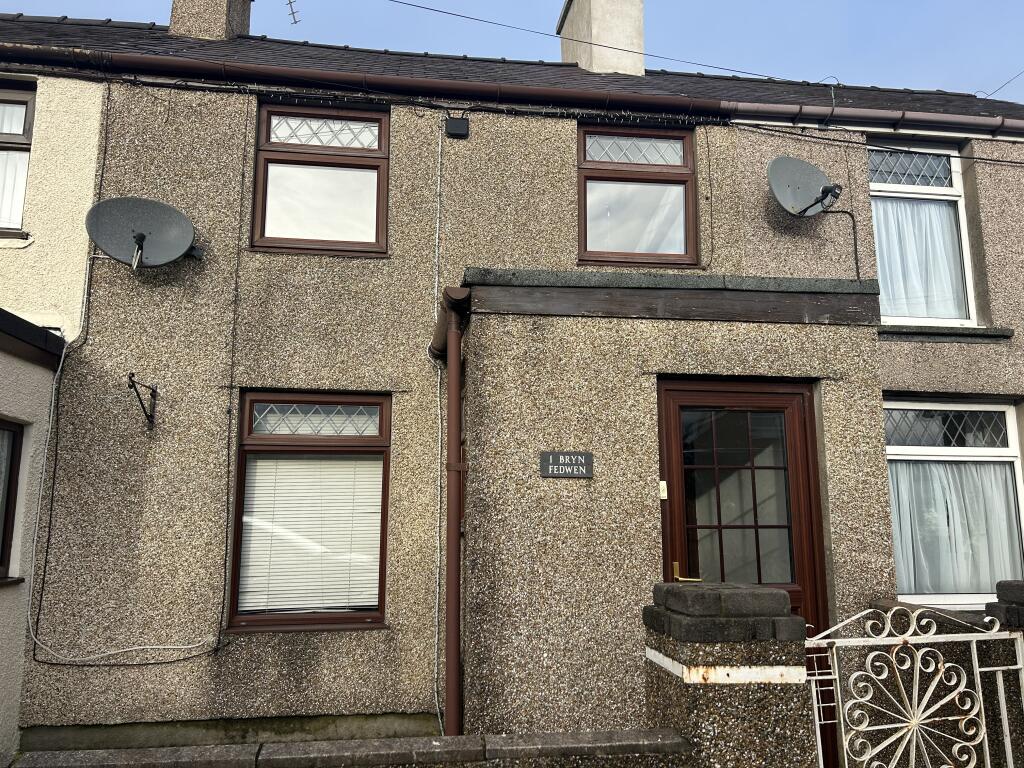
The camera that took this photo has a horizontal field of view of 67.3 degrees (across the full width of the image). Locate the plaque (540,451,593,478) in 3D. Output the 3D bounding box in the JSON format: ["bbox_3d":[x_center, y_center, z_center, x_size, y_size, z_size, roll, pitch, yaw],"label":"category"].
[{"bbox_3d":[0.279,0.410,3.885,0.266,0.131,0.015,1,-9,-7],"label":"plaque"}]

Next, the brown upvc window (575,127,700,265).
[{"bbox_3d":[0.926,-1.399,5.765,0.920,1.090,0.100,1,-9,-7],"label":"brown upvc window"}]

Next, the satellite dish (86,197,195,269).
[{"bbox_3d":[-2.328,-0.986,4.832,0.620,0.520,0.460,4,-10,-27],"label":"satellite dish"}]

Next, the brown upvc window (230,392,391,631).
[{"bbox_3d":[-1.327,0.835,5.141,0.990,1.555,0.100,1,-9,-7],"label":"brown upvc window"}]

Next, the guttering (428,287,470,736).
[{"bbox_3d":[-0.379,0.900,4.401,0.200,2.600,1.450,1,-9,-7],"label":"guttering"}]

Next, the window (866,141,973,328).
[{"bbox_3d":[3.195,-1.158,6.116,0.900,1.450,0.100,1,-9,-7],"label":"window"}]

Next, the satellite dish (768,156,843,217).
[{"bbox_3d":[2.124,-1.433,5.444,0.610,0.520,0.460,4,-10,-27],"label":"satellite dish"}]

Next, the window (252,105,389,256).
[{"bbox_3d":[-1.345,-1.444,5.495,0.930,1.090,0.100,1,-9,-7],"label":"window"}]

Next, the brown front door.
[{"bbox_3d":[1.204,1.021,4.045,0.910,2.050,0.100,1,-9,-7],"label":"brown front door"}]

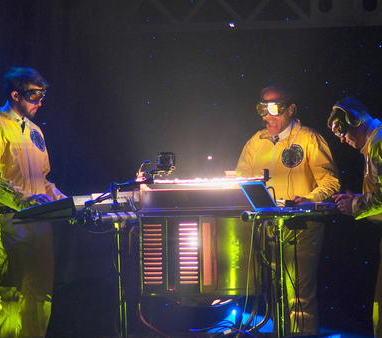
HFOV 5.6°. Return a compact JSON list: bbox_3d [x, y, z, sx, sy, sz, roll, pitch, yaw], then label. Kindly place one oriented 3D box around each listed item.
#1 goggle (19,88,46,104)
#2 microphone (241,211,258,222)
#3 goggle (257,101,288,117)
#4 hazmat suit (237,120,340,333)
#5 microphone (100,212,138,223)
[{"bbox_3d":[-0.808,-0.370,19.900,0.085,0.075,0.160,13,6,31],"label":"goggle"},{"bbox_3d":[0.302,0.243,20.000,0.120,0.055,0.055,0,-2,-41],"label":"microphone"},{"bbox_3d":[0.421,-0.312,20.150,0.160,0.075,0.085,-2,8,38],"label":"goggle"},{"bbox_3d":[0.507,0.424,20.300,0.520,1.380,0.400,-1,-2,23],"label":"hazmat suit"},{"bbox_3d":[-0.366,0.249,20.000,0.190,0.050,0.050,-1,-1,9],"label":"microphone"}]

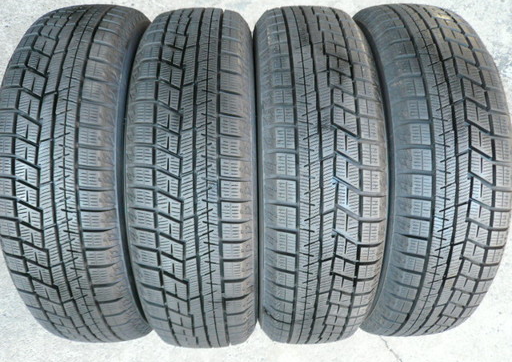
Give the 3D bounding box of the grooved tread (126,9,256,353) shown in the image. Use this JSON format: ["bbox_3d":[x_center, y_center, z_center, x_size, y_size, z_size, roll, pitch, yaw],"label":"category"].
[{"bbox_3d":[-0.077,-0.005,0.748,0.157,0.566,0.566,-1,80,0],"label":"grooved tread"}]

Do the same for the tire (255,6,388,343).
[{"bbox_3d":[0.079,-0.010,0.750,0.157,0.566,0.566,-1,80,0],"label":"tire"}]

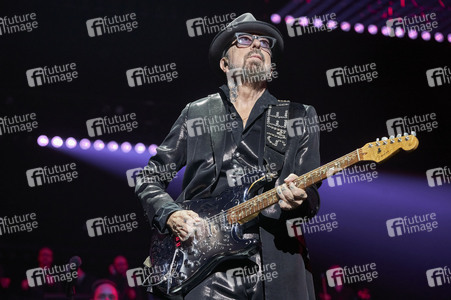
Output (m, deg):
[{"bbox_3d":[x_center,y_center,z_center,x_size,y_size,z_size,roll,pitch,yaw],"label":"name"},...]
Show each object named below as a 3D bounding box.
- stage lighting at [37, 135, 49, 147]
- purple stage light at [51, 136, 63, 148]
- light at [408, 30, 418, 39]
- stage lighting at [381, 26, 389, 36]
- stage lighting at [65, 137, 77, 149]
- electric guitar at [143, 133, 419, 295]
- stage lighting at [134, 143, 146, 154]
[{"bbox_3d":[-2.875,-0.139,19.765,0.180,0.180,0.180,2,-9,-14],"label":"stage lighting"},{"bbox_3d":[-2.660,-0.122,19.835,0.180,0.180,0.180,2,-9,-14],"label":"purple stage light"},{"bbox_3d":[2.328,-1.430,15.500,0.140,0.140,0.140,-2,-12,9],"label":"light"},{"bbox_3d":[1.962,-1.458,15.400,0.140,0.140,0.140,-2,-12,7],"label":"stage lighting"},{"bbox_3d":[-2.446,-0.113,19.906,0.180,0.180,0.180,2,-9,-14],"label":"stage lighting"},{"bbox_3d":[0.164,0.158,3.835,0.975,0.325,0.063,-27,-43,23],"label":"electric guitar"},{"bbox_3d":[-1.372,-0.021,20.251,0.180,0.180,0.180,2,-9,-14],"label":"stage lighting"}]

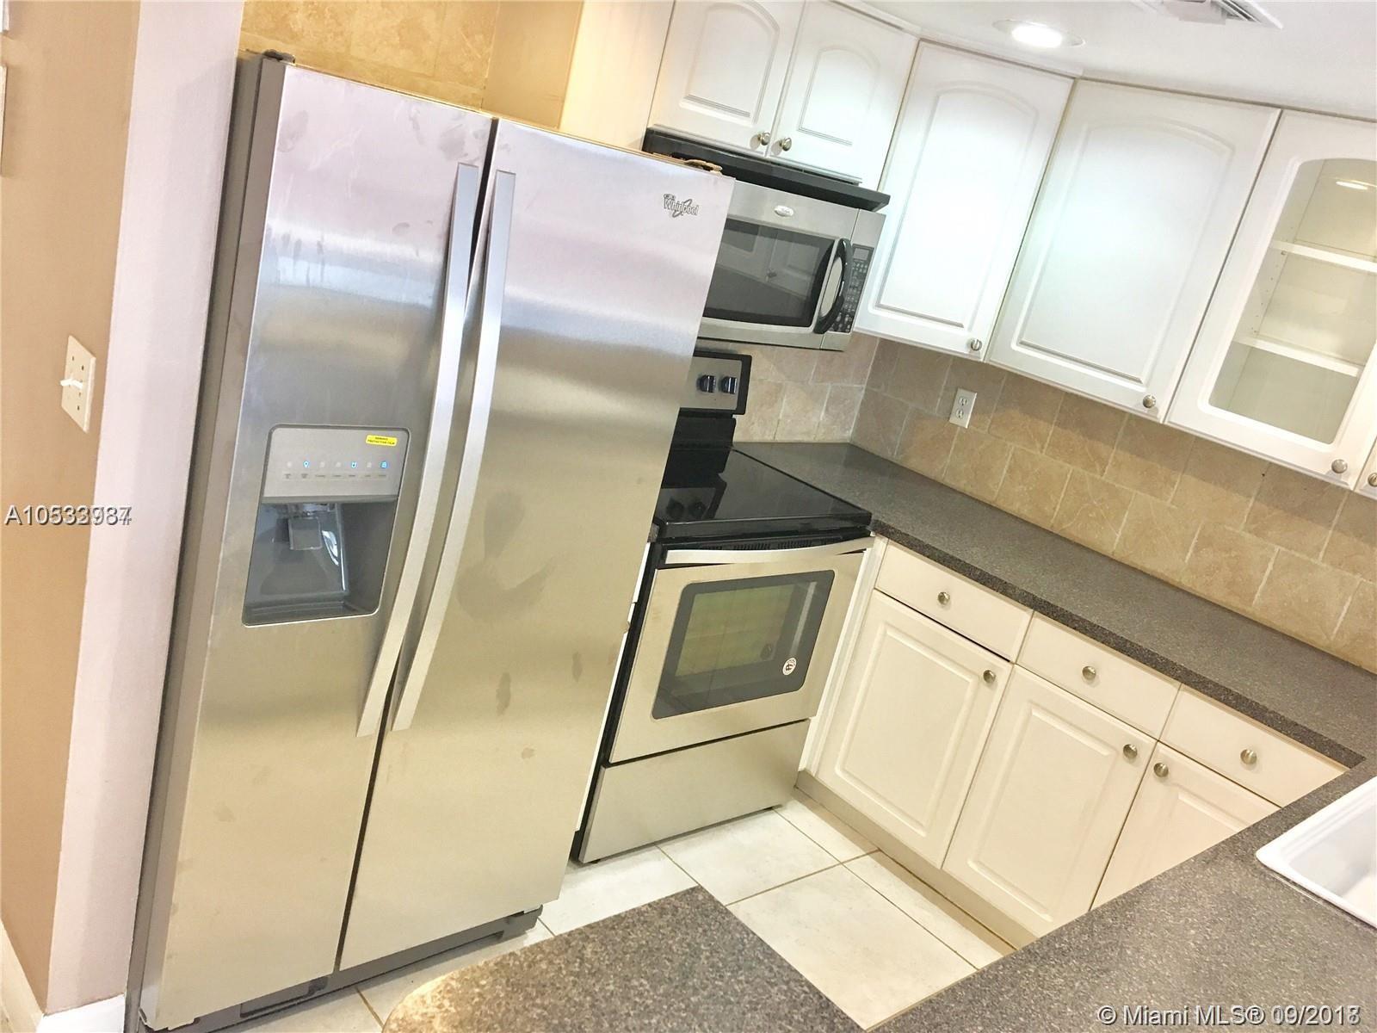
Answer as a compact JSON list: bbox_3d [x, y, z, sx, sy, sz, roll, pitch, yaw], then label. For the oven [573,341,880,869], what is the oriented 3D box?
[{"bbox_3d":[-0.035,0.205,3.185,0.757,1.215,0.670,-2,23,-43],"label":"oven"}]

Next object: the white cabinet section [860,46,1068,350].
[{"bbox_3d":[0.718,-0.842,3.142,0.410,0.757,0.025,14,17,0],"label":"white cabinet section"}]

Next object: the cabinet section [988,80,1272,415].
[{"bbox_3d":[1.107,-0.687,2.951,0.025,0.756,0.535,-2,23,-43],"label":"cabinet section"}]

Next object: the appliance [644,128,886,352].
[{"bbox_3d":[0.089,-0.712,2.986,0.780,0.435,0.410,-2,23,-43],"label":"appliance"}]

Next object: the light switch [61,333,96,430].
[{"bbox_3d":[-0.887,-0.192,1.661,0.018,0.115,0.122,-2,23,-43],"label":"light switch"}]

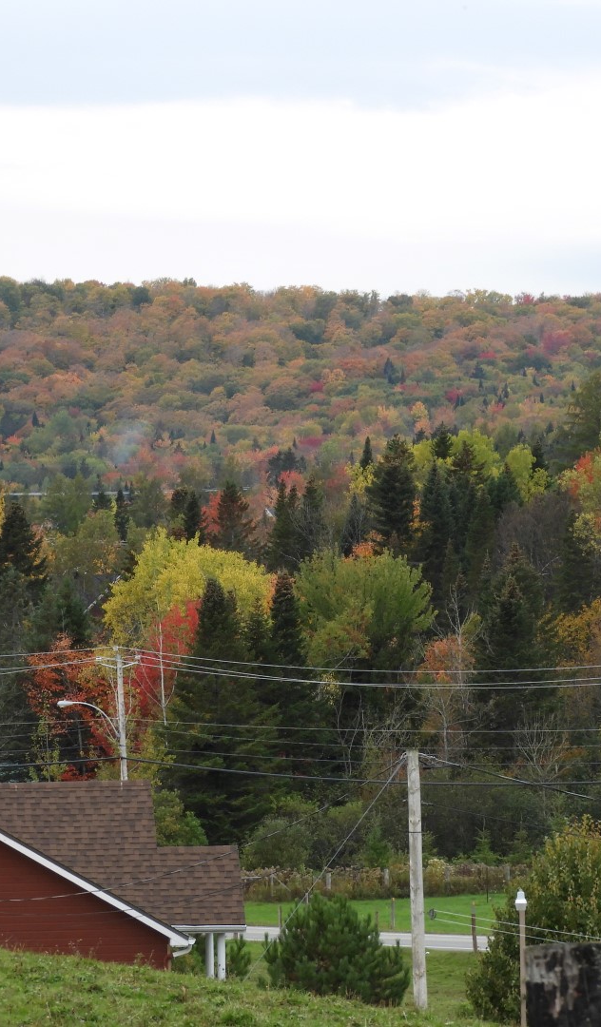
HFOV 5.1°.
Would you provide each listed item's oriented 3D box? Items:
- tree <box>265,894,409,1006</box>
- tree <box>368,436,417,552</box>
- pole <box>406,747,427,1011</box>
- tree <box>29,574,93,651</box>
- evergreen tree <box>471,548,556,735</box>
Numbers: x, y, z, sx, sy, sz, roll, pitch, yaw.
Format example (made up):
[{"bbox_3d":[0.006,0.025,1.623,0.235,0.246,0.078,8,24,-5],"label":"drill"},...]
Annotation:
[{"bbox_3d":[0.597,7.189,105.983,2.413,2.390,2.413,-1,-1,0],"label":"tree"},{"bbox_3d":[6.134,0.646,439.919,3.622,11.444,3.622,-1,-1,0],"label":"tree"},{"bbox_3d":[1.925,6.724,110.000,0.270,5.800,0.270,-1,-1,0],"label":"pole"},{"bbox_3d":[-13.244,7.576,370.000,3.700,8.500,3.700,-1,-1,0],"label":"tree"},{"bbox_3d":[10.818,7.346,340.000,4.400,11.500,4.400,-1,-1,0],"label":"evergreen tree"}]

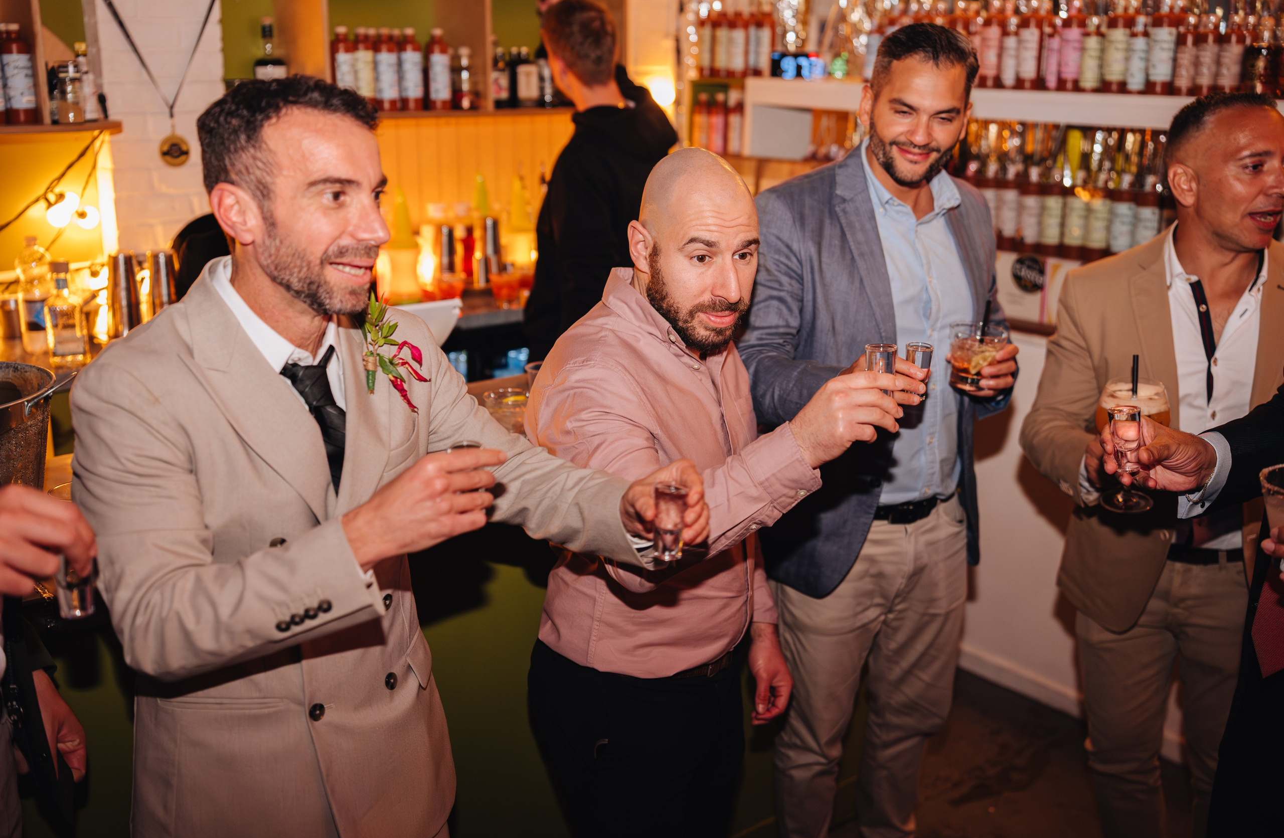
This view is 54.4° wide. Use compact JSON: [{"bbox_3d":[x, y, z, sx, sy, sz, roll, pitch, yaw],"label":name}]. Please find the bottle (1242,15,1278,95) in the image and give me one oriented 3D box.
[{"bbox_3d":[1.459,-0.854,2.940,0.076,0.183,0.076,-14,22,-43],"label":"bottle"}]

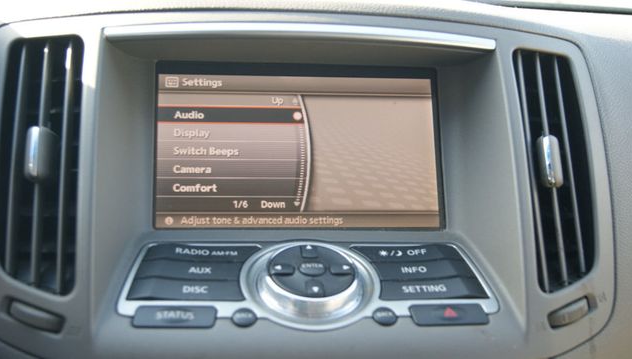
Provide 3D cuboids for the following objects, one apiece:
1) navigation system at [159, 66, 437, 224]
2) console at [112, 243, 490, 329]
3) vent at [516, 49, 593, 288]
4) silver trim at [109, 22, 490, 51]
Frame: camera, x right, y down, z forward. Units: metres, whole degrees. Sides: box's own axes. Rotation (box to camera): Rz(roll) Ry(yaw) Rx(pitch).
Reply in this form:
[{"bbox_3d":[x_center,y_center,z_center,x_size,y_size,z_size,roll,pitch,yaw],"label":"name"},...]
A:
[{"bbox_3d":[-0.009,-0.019,0.428,0.158,0.092,0.012,0,-14,-6],"label":"navigation system"},{"bbox_3d":[-0.004,0.049,0.374,0.177,0.019,0.069,0,30,-6],"label":"console"},{"bbox_3d":[0.123,-0.004,0.400,0.038,0.127,0.022,5,-20,-19],"label":"vent"},{"bbox_3d":[-0.007,-0.074,0.395,0.203,0.011,0.013,0,-14,-6],"label":"silver trim"}]

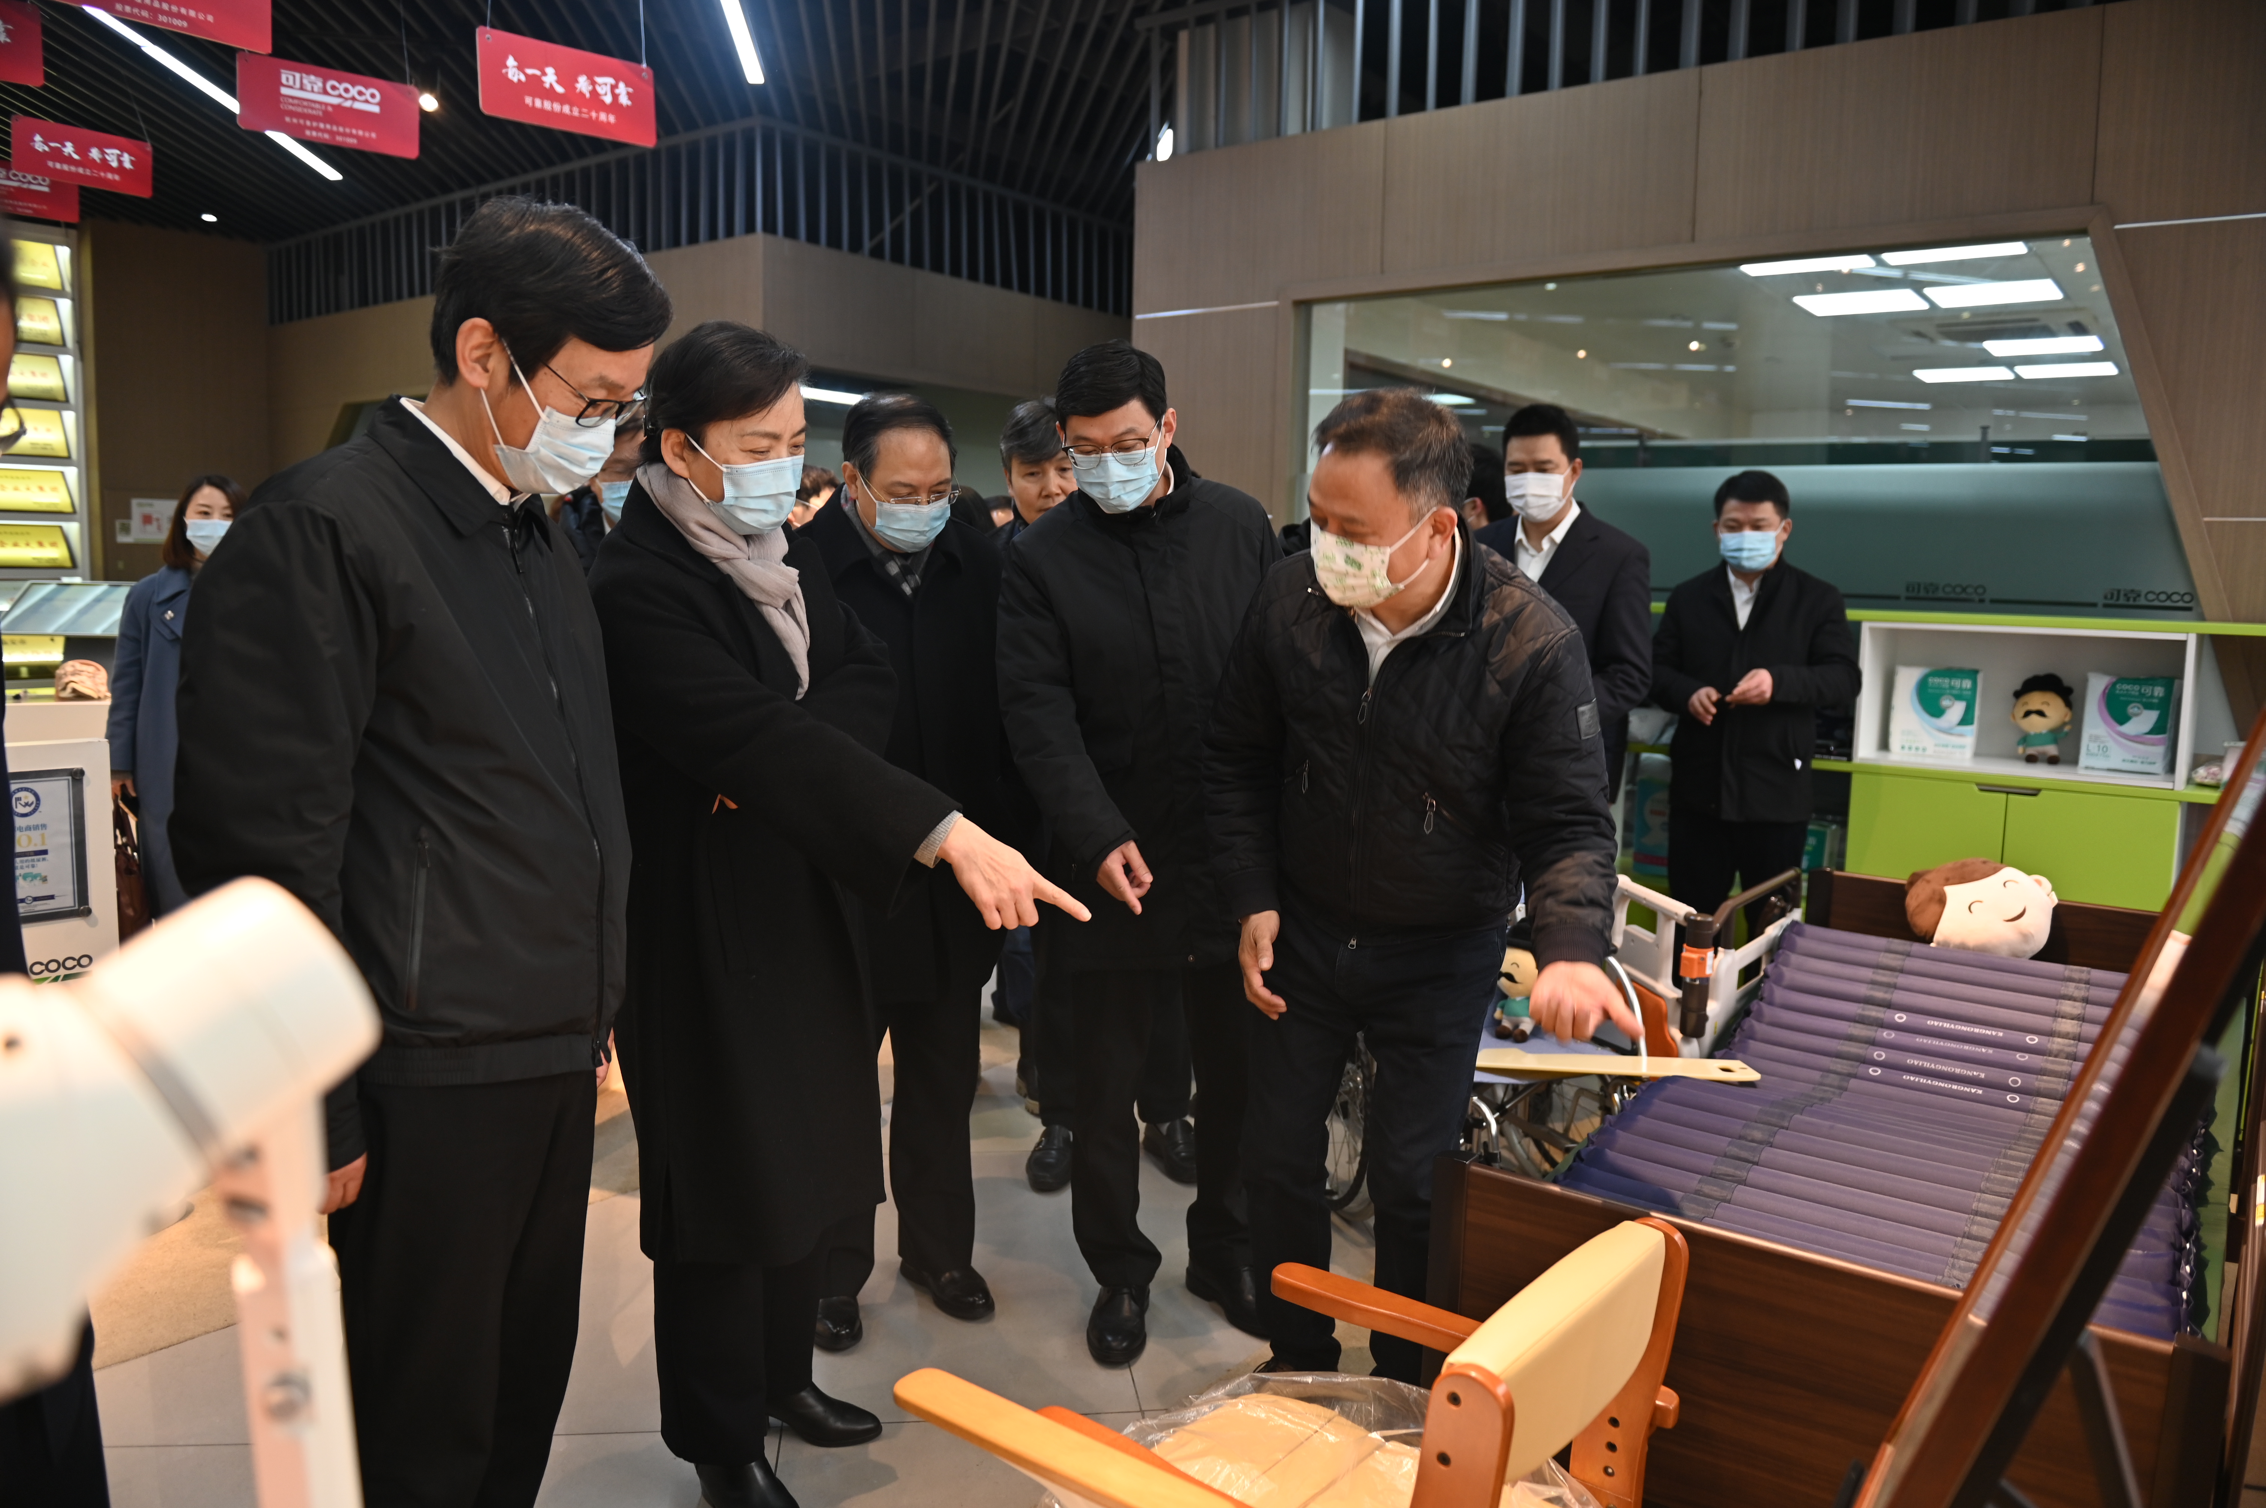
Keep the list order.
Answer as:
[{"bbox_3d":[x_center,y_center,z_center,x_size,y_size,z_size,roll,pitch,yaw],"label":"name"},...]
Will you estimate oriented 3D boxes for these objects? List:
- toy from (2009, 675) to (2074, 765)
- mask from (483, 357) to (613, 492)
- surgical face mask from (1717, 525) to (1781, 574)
[{"bbox_3d":[2.411,-0.091,4.000,0.150,0.240,0.120,6,9,40],"label":"toy"},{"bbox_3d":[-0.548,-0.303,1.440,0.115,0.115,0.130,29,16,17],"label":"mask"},{"bbox_3d":[1.531,-0.508,3.740,0.145,0.105,0.090,4,18,30],"label":"surgical face mask"}]

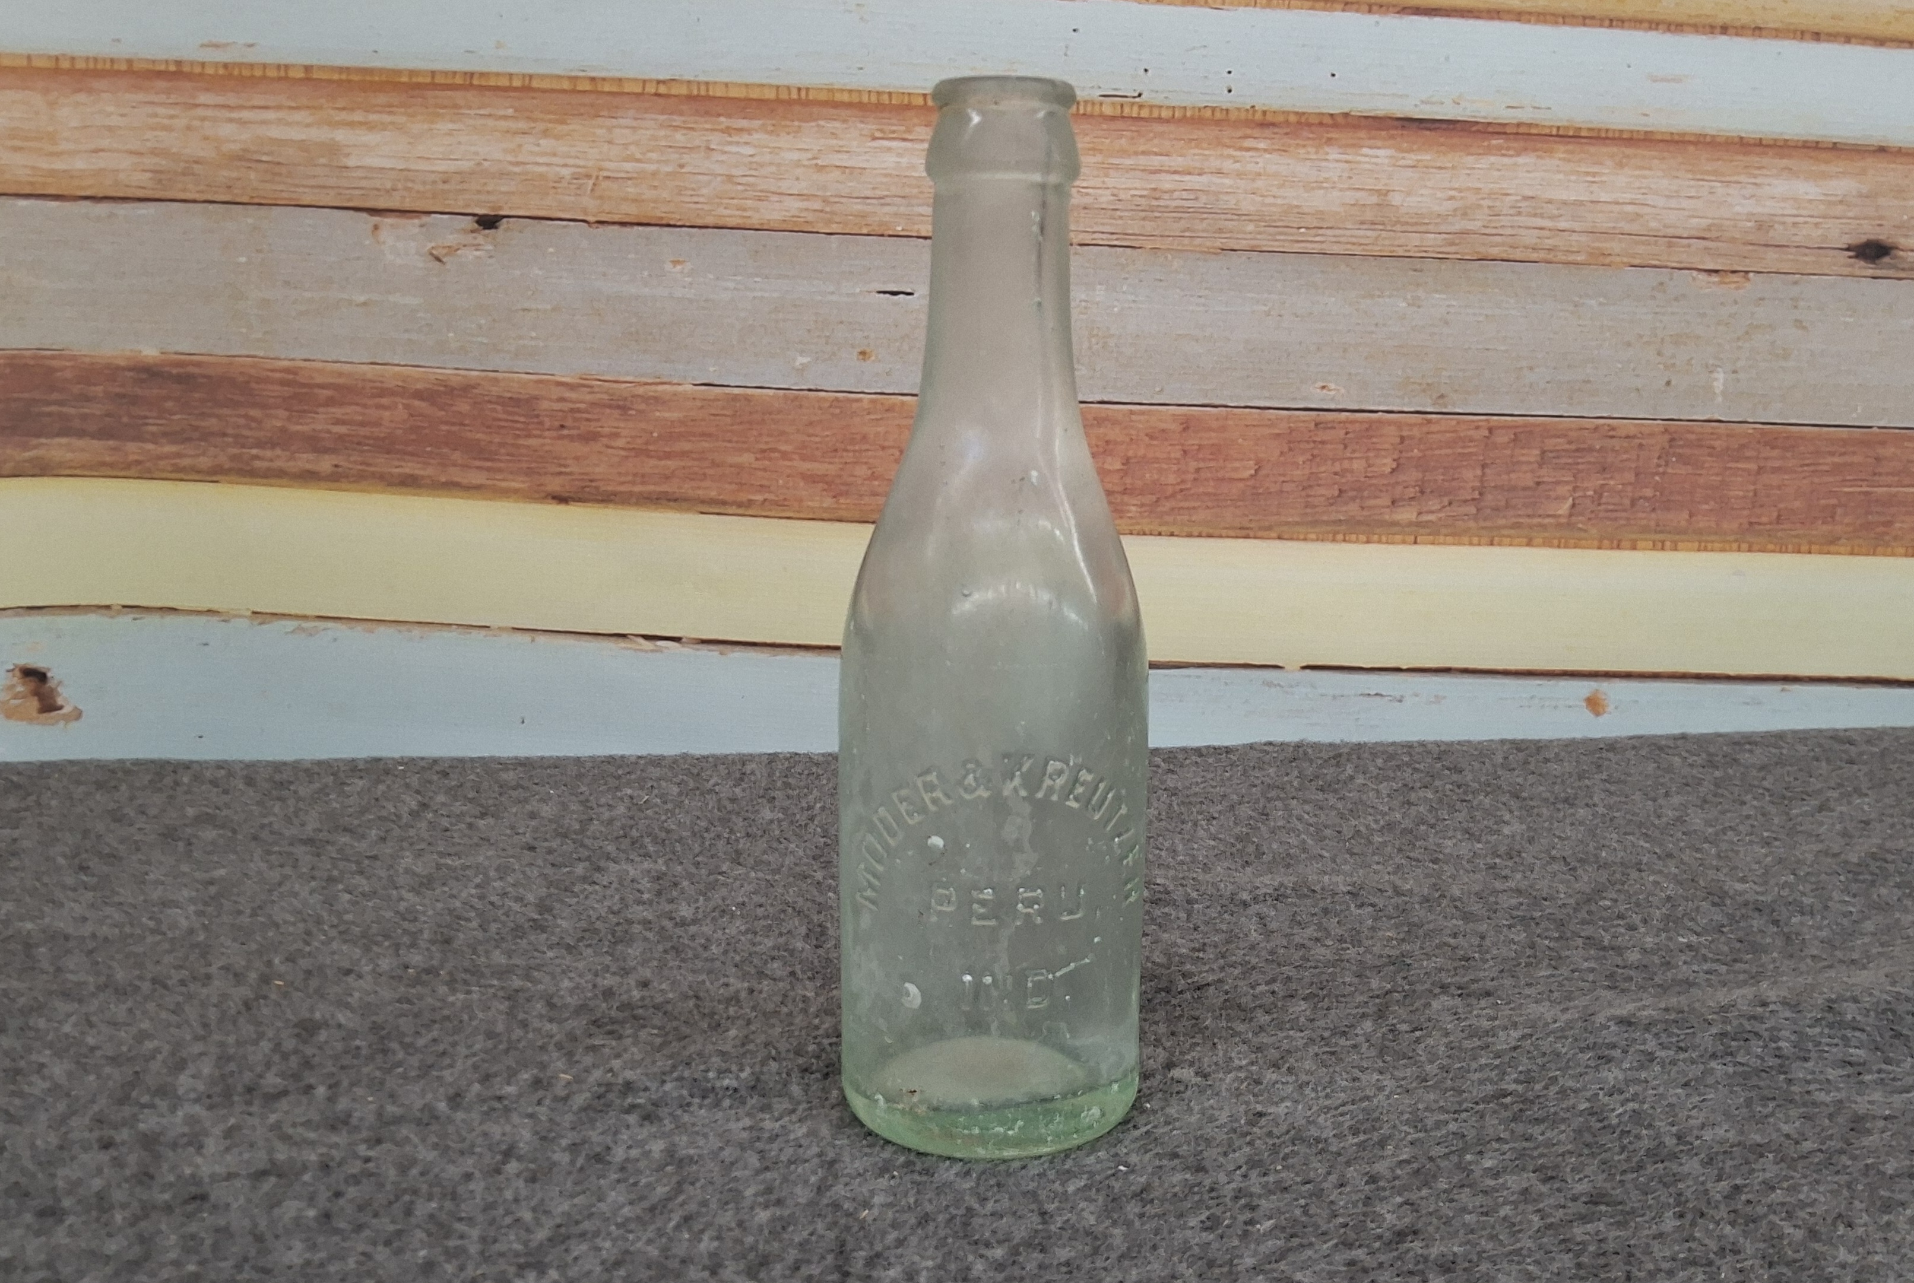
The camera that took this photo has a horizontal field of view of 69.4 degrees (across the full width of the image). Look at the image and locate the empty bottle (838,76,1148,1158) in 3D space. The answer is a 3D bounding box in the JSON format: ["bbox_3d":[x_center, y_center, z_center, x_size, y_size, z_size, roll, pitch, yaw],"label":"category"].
[{"bbox_3d":[0.008,-0.004,0.269,0.060,0.197,0.060,1,9,2],"label":"empty bottle"}]

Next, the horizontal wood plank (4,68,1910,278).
[{"bbox_3d":[0.000,-0.195,0.575,0.820,0.052,0.015,2,9,-1],"label":"horizontal wood plank"}]

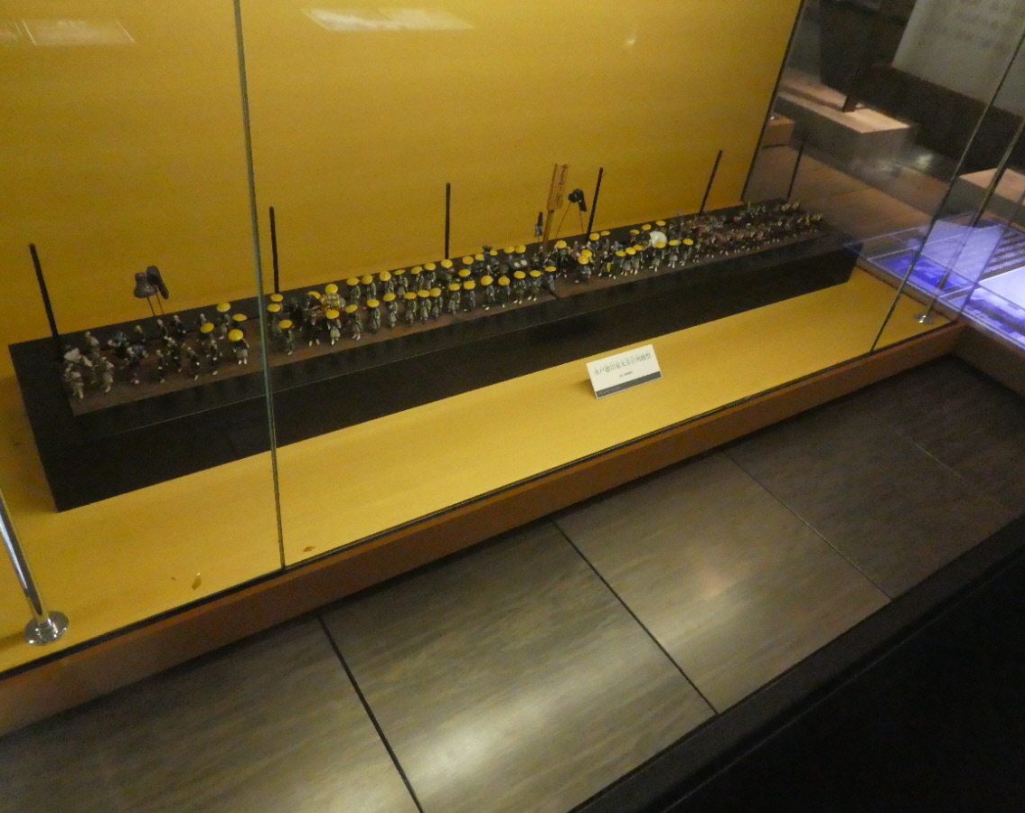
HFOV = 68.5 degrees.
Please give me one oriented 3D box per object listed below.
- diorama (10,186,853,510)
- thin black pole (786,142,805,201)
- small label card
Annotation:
[{"bbox_3d":[0.067,-0.296,2.213,2.584,0.158,0.390,-17,45,-30],"label":"diorama"},{"bbox_3d":[1.012,-0.821,2.715,0.010,0.275,0.010,-23,48,-24],"label":"thin black pole"},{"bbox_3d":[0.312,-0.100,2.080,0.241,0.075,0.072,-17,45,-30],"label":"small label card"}]

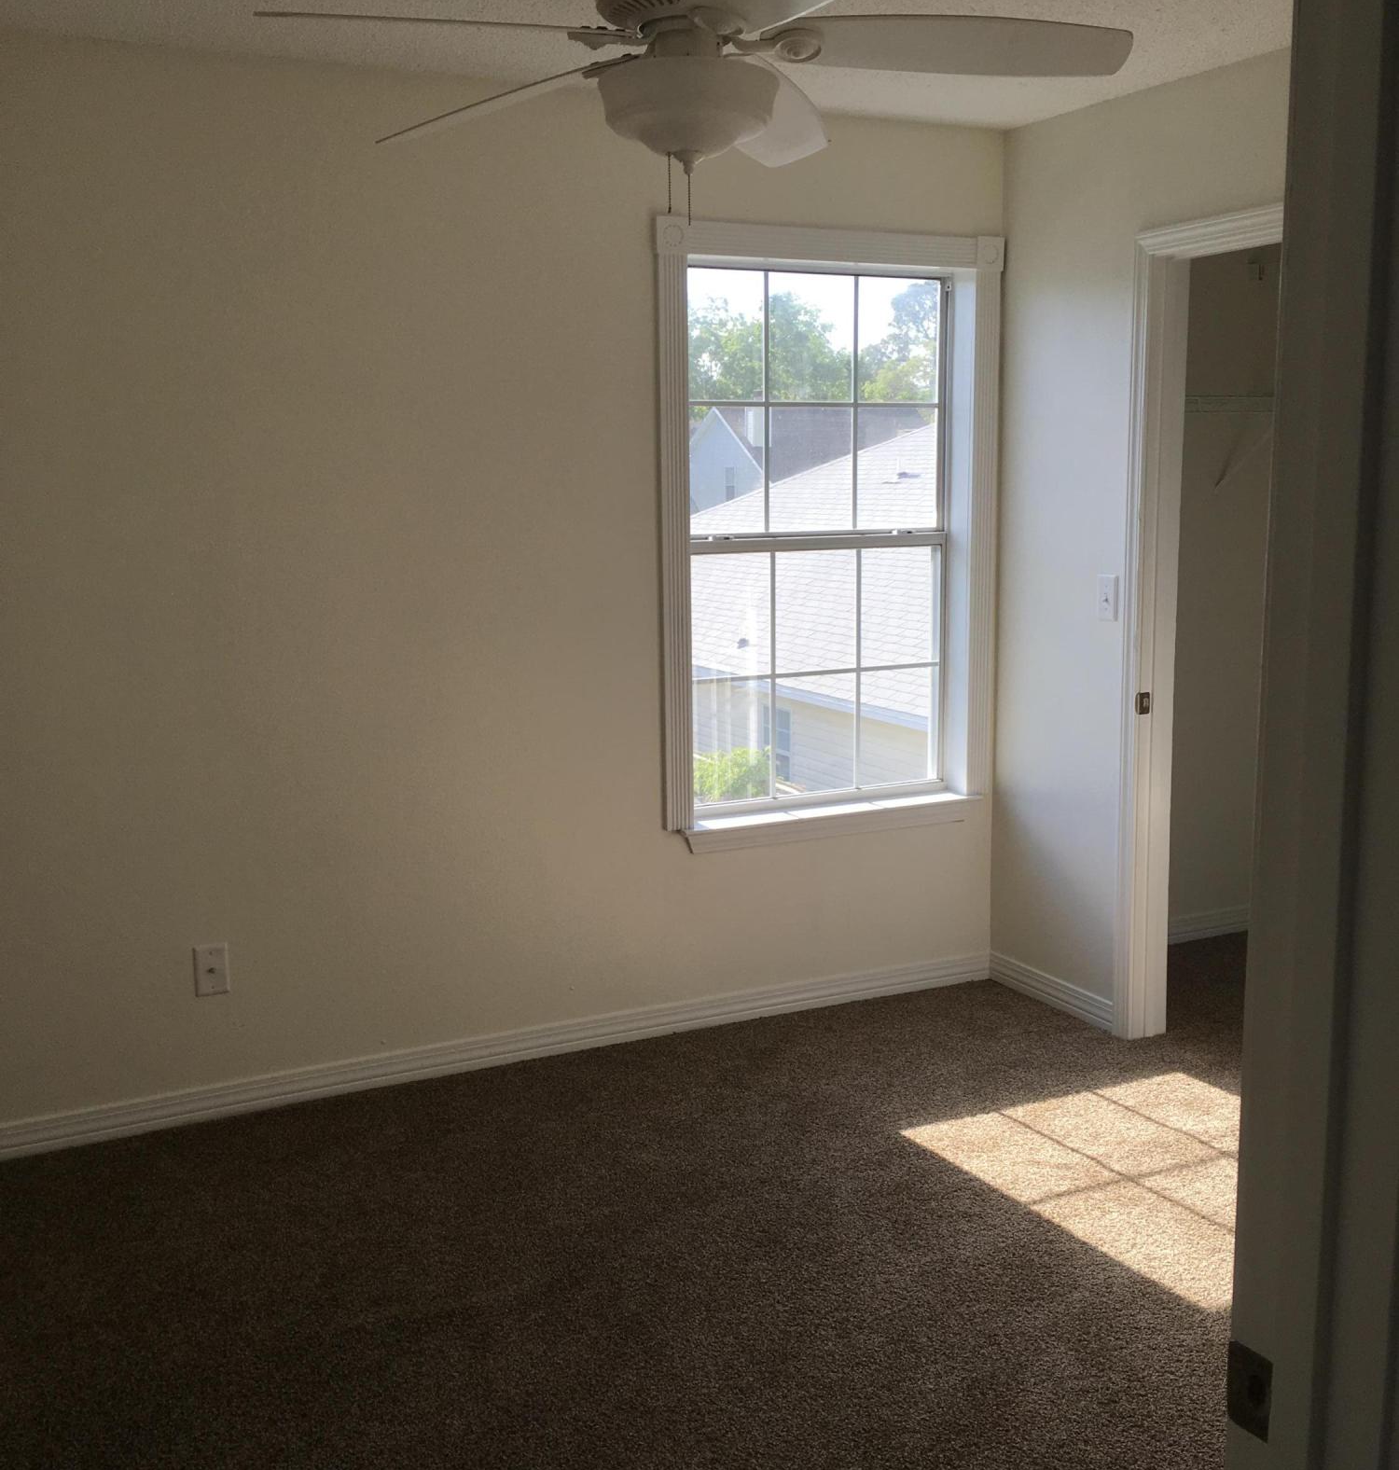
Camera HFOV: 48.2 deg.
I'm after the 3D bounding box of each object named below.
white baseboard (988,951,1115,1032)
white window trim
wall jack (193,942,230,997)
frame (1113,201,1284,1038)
[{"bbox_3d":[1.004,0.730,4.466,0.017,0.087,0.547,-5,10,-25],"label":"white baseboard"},{"bbox_3d":[0.359,-0.536,4.325,1.066,1.648,0.140,-5,10,-25],"label":"white window trim"},{"bbox_3d":[-1.154,0.554,3.696,0.076,0.120,0.009,-5,10,-25],"label":"wall jack"},{"bbox_3d":[1.339,-0.166,3.725,0.145,2.086,0.810,-5,10,-25],"label":"frame"}]

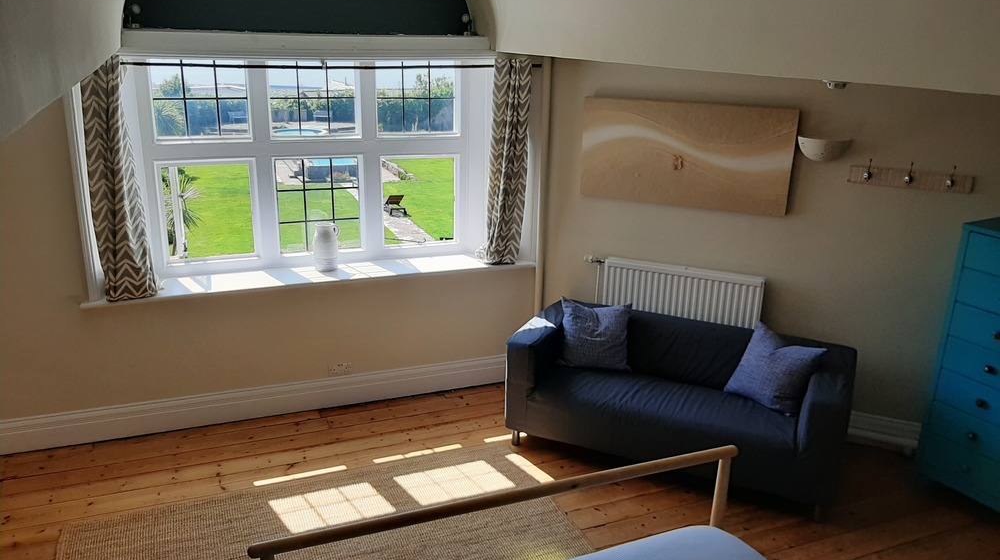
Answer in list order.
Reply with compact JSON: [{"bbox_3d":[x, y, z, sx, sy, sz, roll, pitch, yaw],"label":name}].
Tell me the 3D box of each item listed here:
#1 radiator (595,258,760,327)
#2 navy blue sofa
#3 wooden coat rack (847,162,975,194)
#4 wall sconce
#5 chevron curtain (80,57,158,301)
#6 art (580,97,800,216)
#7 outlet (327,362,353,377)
[{"bbox_3d":[1.140,0.229,4.800,0.970,0.620,0.095,8,18,22],"label":"radiator"},{"bbox_3d":[1.033,0.691,4.412,1.800,0.670,0.870,9,19,23],"label":"navy blue sofa"},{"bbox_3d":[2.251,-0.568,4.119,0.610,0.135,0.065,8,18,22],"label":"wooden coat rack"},{"bbox_3d":[1.821,-0.732,4.228,0.285,0.130,0.125,8,18,22],"label":"wall sconce"},{"bbox_3d":[-2.080,-0.538,4.098,0.260,1.320,0.130,-5,18,-21],"label":"chevron curtain"},{"bbox_3d":[1.118,-0.765,4.578,1.260,0.610,0.040,8,18,22],"label":"art"},{"bbox_3d":[-1.033,0.581,4.874,0.147,0.086,0.016,-5,18,-21],"label":"outlet"}]

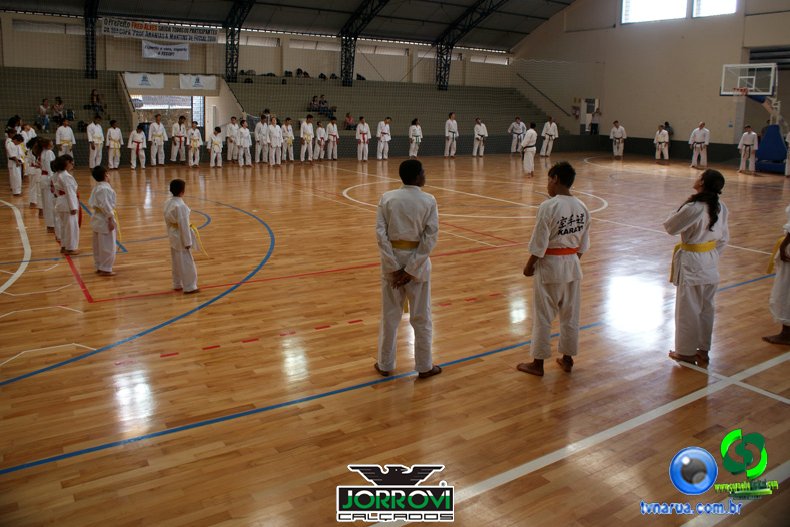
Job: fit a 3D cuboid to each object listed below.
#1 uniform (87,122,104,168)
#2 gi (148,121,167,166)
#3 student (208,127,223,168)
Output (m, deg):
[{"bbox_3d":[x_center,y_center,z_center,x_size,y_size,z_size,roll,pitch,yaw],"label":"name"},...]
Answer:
[{"bbox_3d":[-9.461,-3.728,18.721,0.540,1.390,0.340,-12,19,-41],"label":"uniform"},{"bbox_3d":[-7.773,-3.913,19.476,0.600,1.436,0.300,-7,16,-28],"label":"gi"},{"bbox_3d":[-5.788,-3.757,19.176,0.460,1.277,0.280,-6,16,-27],"label":"student"}]

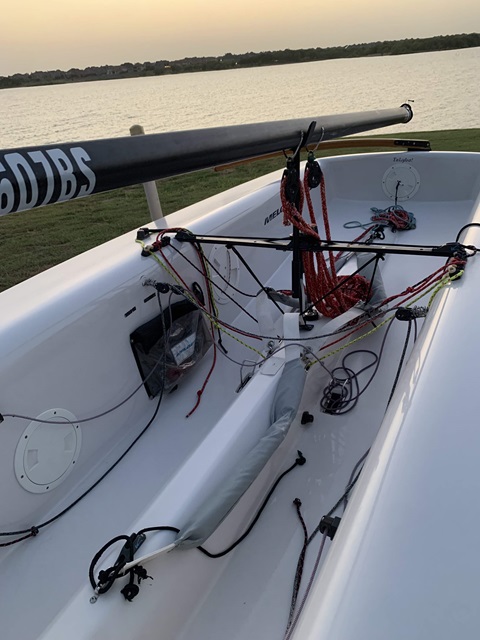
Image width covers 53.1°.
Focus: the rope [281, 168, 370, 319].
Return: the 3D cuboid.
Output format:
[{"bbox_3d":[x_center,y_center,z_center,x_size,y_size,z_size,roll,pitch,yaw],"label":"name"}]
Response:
[{"bbox_3d":[0.298,-0.257,1.621,0.237,0.505,0.299,9,31,24],"label":"rope"}]

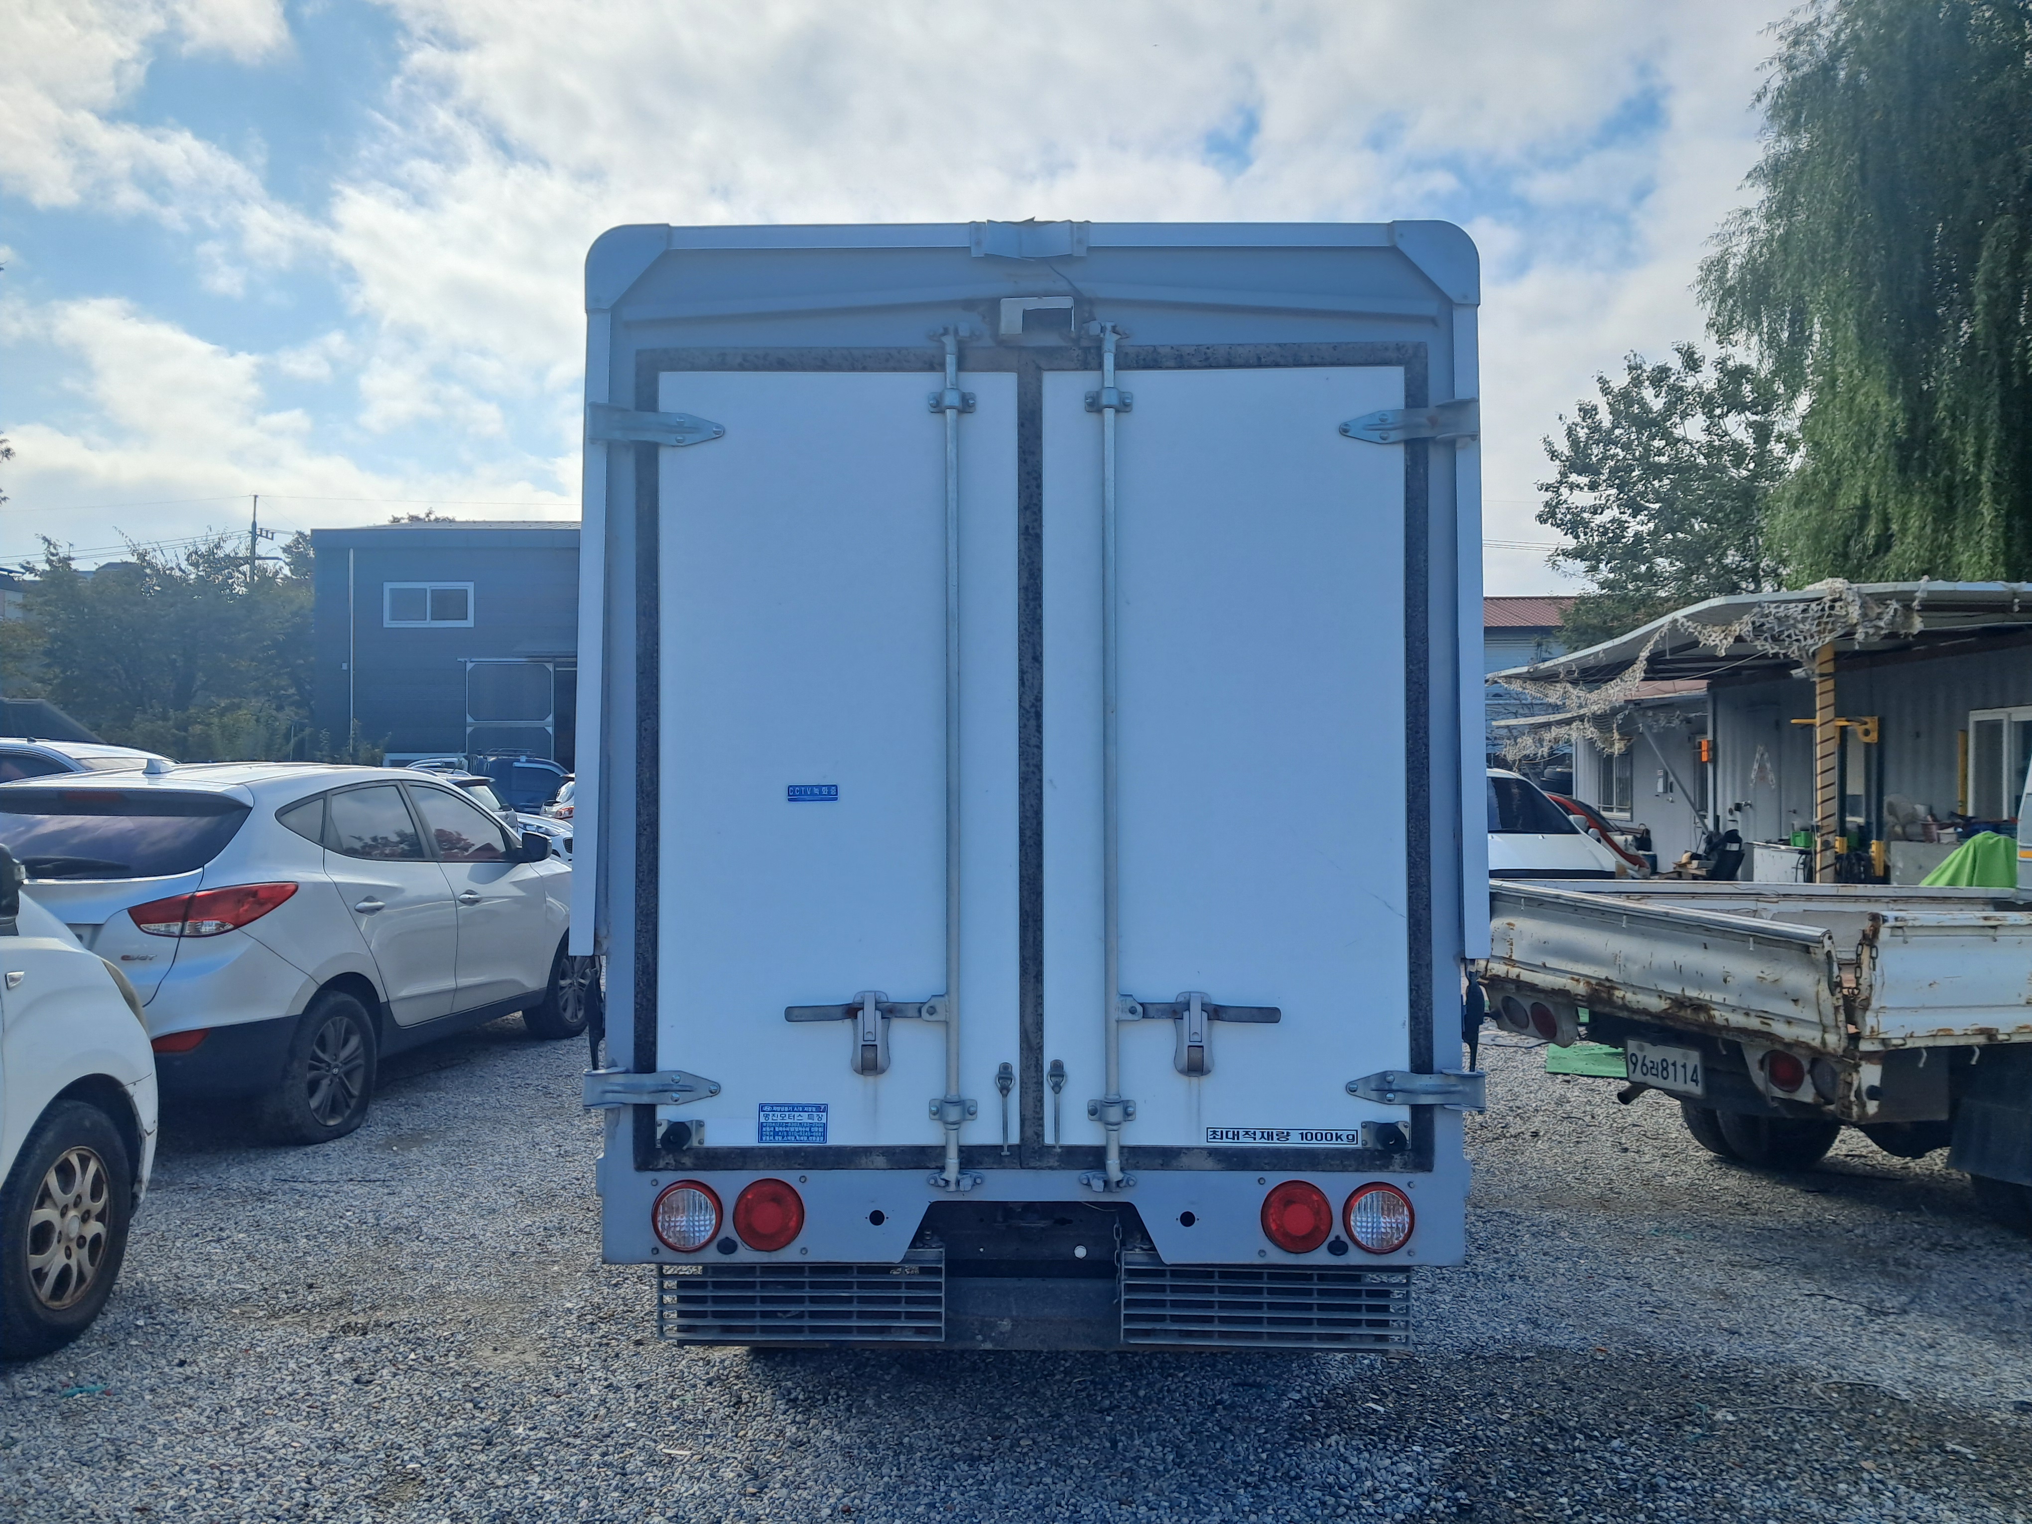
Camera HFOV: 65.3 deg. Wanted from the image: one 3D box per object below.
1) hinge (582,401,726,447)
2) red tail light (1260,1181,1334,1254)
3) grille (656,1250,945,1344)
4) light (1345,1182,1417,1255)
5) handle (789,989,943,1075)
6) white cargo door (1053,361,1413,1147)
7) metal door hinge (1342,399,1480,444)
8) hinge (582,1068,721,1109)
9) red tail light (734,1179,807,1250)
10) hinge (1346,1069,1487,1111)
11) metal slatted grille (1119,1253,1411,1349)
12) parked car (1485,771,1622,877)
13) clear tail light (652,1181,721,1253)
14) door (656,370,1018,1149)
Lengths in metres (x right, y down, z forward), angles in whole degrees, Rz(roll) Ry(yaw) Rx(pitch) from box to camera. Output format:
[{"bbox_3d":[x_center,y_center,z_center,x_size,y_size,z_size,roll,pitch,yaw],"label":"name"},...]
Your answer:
[{"bbox_3d":[-0.704,-0.659,3.090,0.270,0.088,0.050,0,-1,0],"label":"hinge"},{"bbox_3d":[0.542,0.880,3.065,0.140,0.140,0.045,0,-1,0],"label":"red tail light"},{"bbox_3d":[-0.426,1.066,3.189,0.573,0.184,0.060,0,-1,1],"label":"grille"},{"bbox_3d":[0.706,0.888,3.101,0.136,0.137,0.045,0,-1,1],"label":"light"},{"bbox_3d":[-0.293,0.528,3.107,0.308,0.163,0.050,0,-1,1],"label":"handle"},{"bbox_3d":[0.415,-0.007,3.152,0.717,1.539,0.060,0,-1,1],"label":"white cargo door"},{"bbox_3d":[0.766,-0.664,3.090,0.270,0.088,0.050,0,-1,0],"label":"metal door hinge"},{"bbox_3d":[-0.705,0.630,3.060,0.268,0.080,0.050,0,-1,0],"label":"hinge"},{"bbox_3d":[-0.482,0.888,3.126,0.139,0.141,0.045,0,-1,1],"label":"red tail light"},{"bbox_3d":[0.774,0.633,3.060,0.268,0.080,0.050,0,-1,0],"label":"hinge"},{"bbox_3d":[0.496,1.067,3.170,0.571,0.186,0.060,0,-1,1],"label":"metal slatted grille"},{"bbox_3d":[5.100,0.950,17.200,1.820,1.700,4.550,0,-1,-3],"label":"parked car"},{"bbox_3d":[-0.637,0.880,3.065,0.138,0.138,0.045,0,-1,0],"label":"clear tail light"},{"bbox_3d":[-0.351,-0.003,3.168,0.715,1.539,0.060,0,-1,1],"label":"door"}]

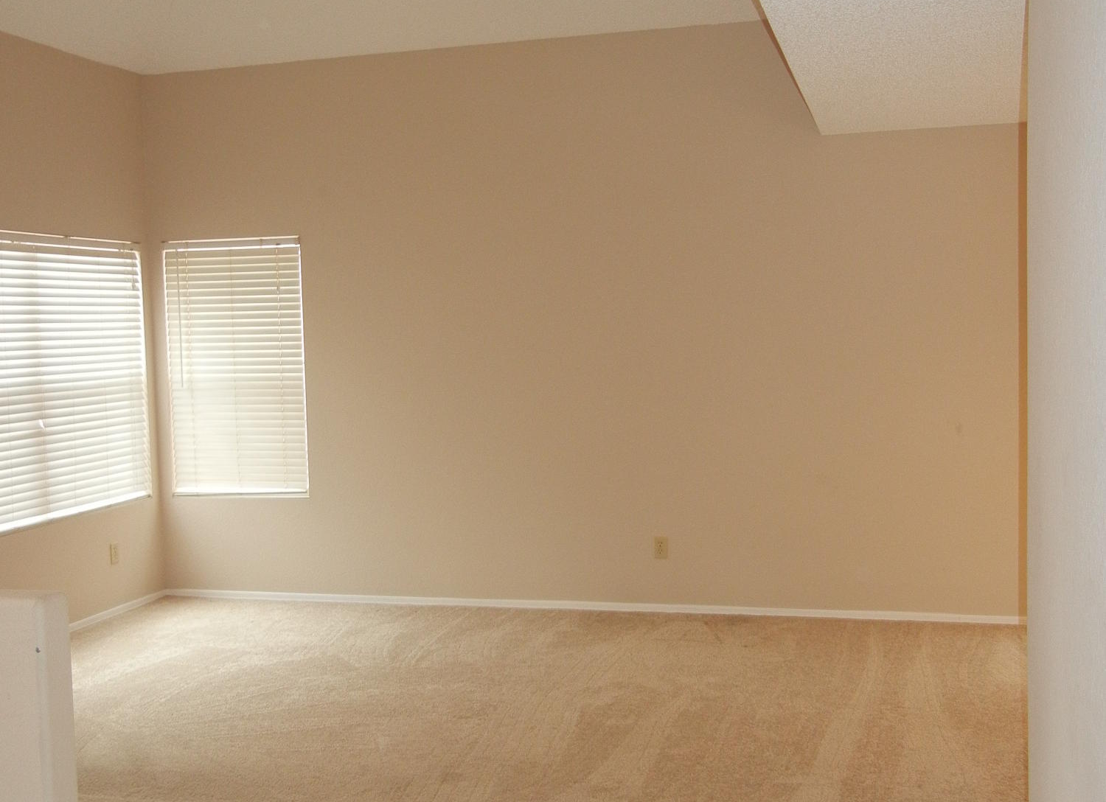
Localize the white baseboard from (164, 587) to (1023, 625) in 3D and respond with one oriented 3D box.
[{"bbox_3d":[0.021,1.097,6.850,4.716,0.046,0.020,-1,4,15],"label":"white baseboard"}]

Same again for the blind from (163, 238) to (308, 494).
[{"bbox_3d":[-1.797,-0.190,7.273,0.854,1.446,0.060,-1,4,15],"label":"blind"}]

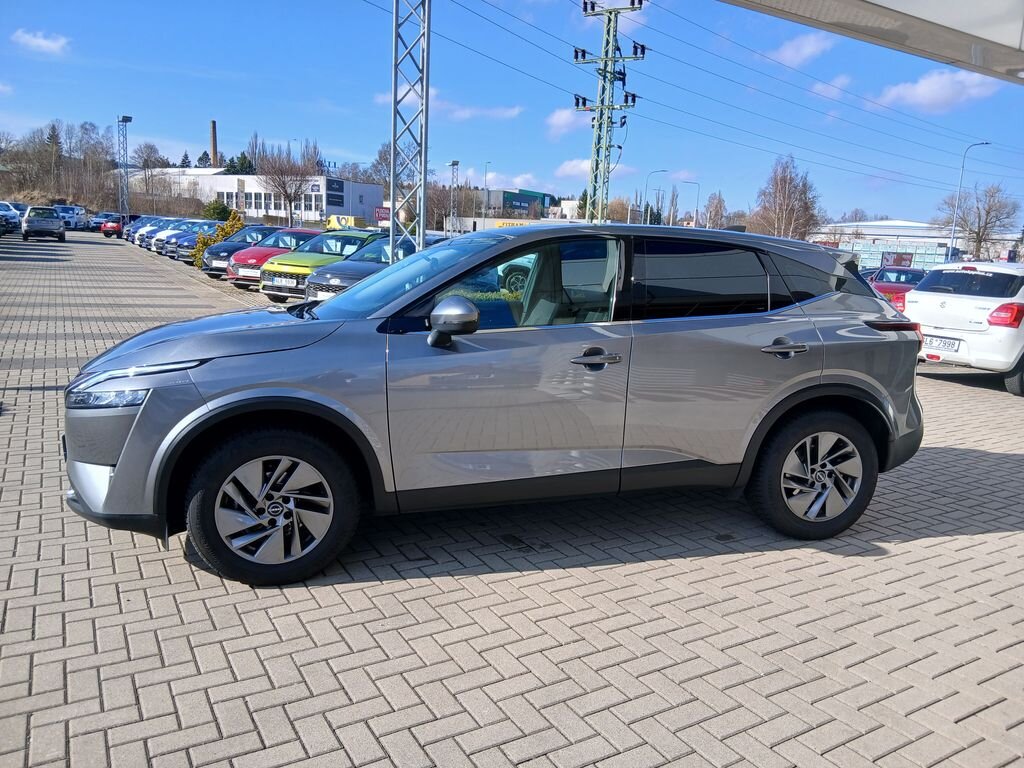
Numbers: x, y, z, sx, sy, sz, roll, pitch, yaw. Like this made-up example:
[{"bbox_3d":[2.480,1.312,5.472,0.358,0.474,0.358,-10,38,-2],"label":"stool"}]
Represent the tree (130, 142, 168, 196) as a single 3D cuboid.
[{"bbox_3d":[-49.490,-28.806,105.000,4.600,7.900,4.500,-3,12,-25],"label":"tree"}]

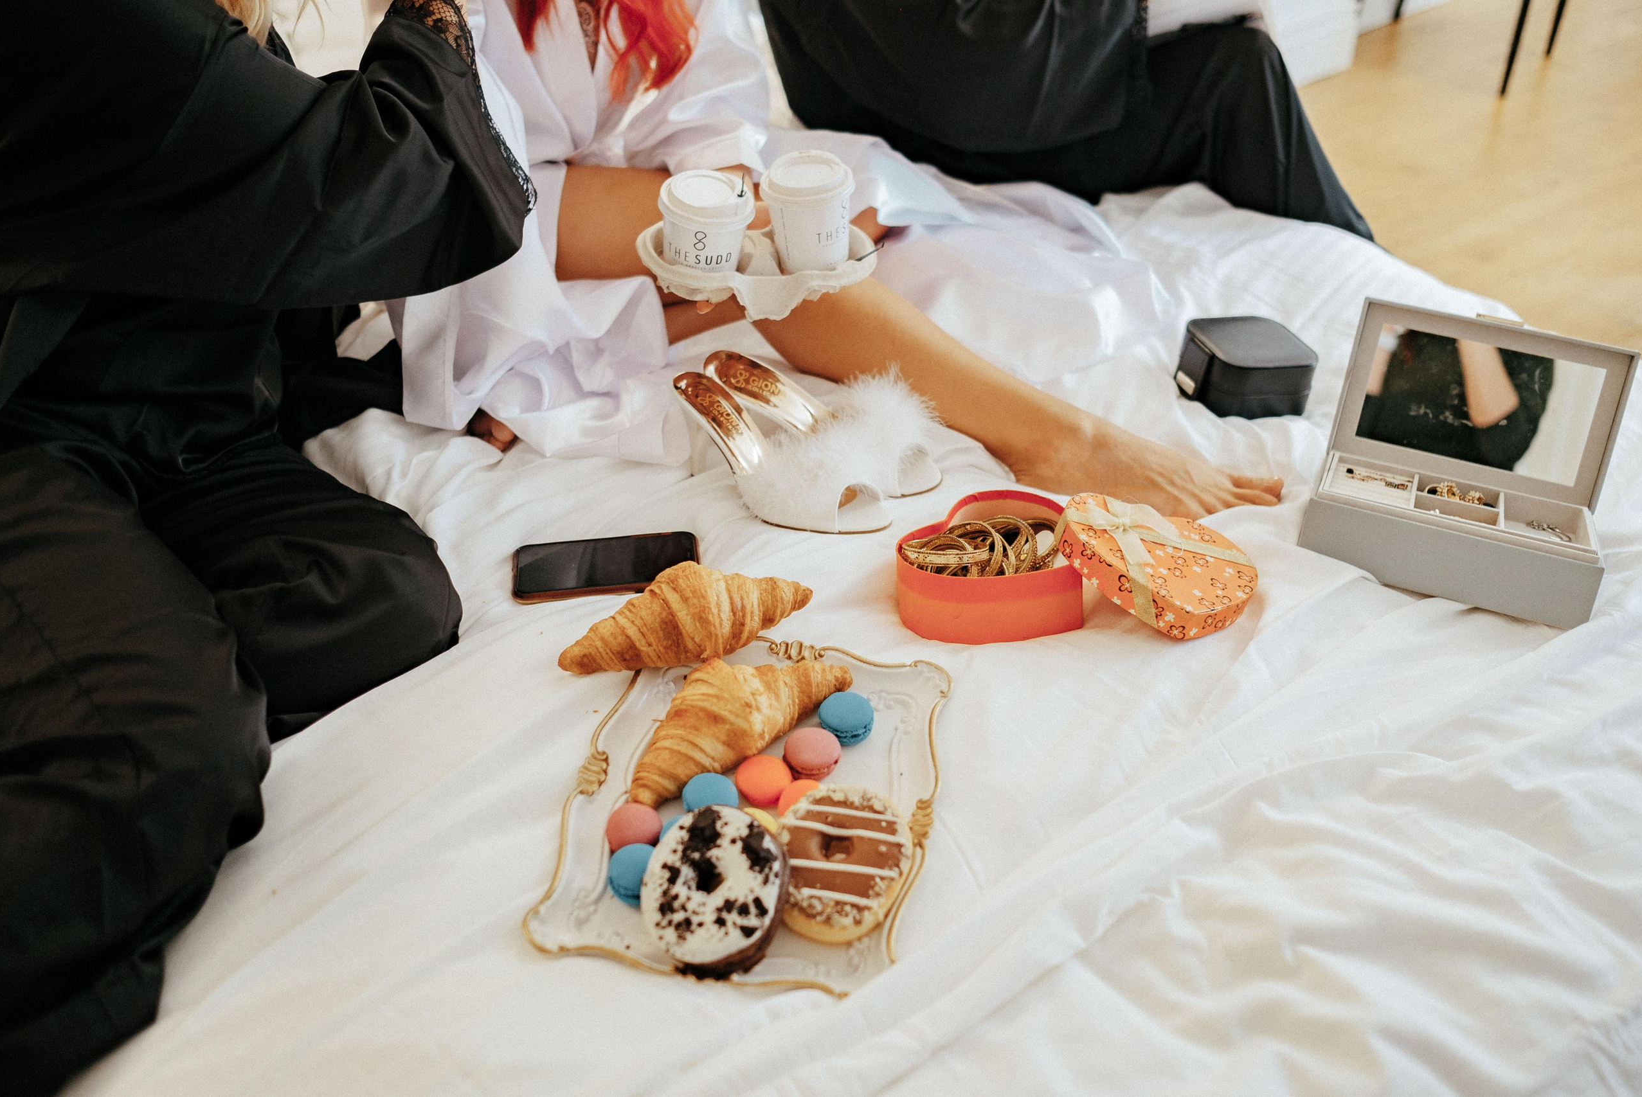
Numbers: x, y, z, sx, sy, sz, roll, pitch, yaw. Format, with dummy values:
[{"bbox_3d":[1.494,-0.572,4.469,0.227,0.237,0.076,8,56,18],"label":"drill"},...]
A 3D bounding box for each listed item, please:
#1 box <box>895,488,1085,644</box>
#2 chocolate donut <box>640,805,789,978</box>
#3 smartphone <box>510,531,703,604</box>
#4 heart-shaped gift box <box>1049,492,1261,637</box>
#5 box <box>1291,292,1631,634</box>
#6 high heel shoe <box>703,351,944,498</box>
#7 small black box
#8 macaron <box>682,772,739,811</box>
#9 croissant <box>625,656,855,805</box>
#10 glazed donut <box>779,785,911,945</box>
[{"bbox_3d":[0.136,0.018,1.316,0.141,0.068,0.151,18,38,27],"label":"box"},{"bbox_3d":[-0.065,0.213,0.990,0.099,0.036,0.099,-9,55,14],"label":"chocolate donut"},{"bbox_3d":[-0.181,0.017,1.360,0.160,0.011,0.080,-5,34,-10],"label":"smartphone"},{"bbox_3d":[0.276,0.017,1.282,0.170,0.035,0.157,15,31,-13],"label":"heart-shaped gift box"},{"bbox_3d":[0.582,-0.086,1.433,0.240,0.204,0.207,15,23,17],"label":"box"},{"bbox_3d":[0.001,-0.119,1.486,0.218,0.108,0.089,11,35,17],"label":"high heel shoe"},{"bbox_3d":[0.420,-0.180,1.590,0.113,0.055,0.113,-4,33,-18],"label":"small black box"},{"bbox_3d":[-0.077,0.174,1.117,0.039,0.020,0.039,1,35,0],"label":"macaron"},{"bbox_3d":[-0.058,0.125,1.147,0.198,0.061,0.102,-24,42,-31],"label":"croissant"},{"bbox_3d":[0.013,0.203,1.032,0.094,0.036,0.094,0,46,0],"label":"glazed donut"}]

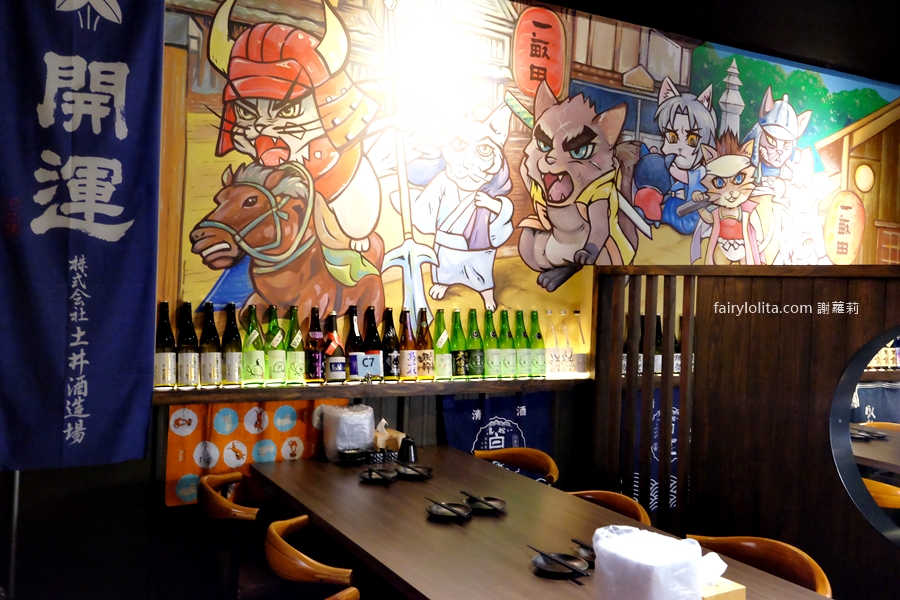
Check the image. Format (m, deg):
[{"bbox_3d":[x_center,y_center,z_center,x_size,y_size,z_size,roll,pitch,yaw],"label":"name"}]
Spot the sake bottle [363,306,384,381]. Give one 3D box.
[{"bbox_3d":[-0.309,0.176,3.109,0.078,0.299,0.078,-2,-7,0],"label":"sake bottle"}]

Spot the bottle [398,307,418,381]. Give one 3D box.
[{"bbox_3d":[-0.171,0.182,3.191,0.078,0.296,0.078,-2,-7,0],"label":"bottle"}]

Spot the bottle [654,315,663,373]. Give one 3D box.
[{"bbox_3d":[1.054,0.218,3.895,0.074,0.316,0.074,1,-7,-27],"label":"bottle"}]

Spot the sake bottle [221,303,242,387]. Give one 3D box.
[{"bbox_3d":[-0.792,0.162,2.823,0.075,0.307,0.075,2,-4,-31],"label":"sake bottle"}]

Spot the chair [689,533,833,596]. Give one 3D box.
[{"bbox_3d":[0.737,1.060,2.068,0.500,0.750,0.550,2,1,-31],"label":"chair"}]

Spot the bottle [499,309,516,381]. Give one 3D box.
[{"bbox_3d":[0.259,0.201,3.494,0.073,0.308,0.073,-2,-7,0],"label":"bottle"}]

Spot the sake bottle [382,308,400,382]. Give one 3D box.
[{"bbox_3d":[-0.245,0.187,3.243,0.073,0.308,0.073,-2,-7,0],"label":"sake bottle"}]

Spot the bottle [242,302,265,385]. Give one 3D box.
[{"bbox_3d":[-0.724,0.164,2.861,0.078,0.295,0.078,2,-8,-31],"label":"bottle"}]

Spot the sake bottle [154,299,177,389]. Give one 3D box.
[{"bbox_3d":[-0.995,0.157,2.715,0.075,0.303,0.075,2,-4,-31],"label":"sake bottle"}]

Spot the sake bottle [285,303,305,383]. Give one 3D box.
[{"bbox_3d":[-0.609,0.178,3.053,0.073,0.309,0.073,1,-7,-27],"label":"sake bottle"}]

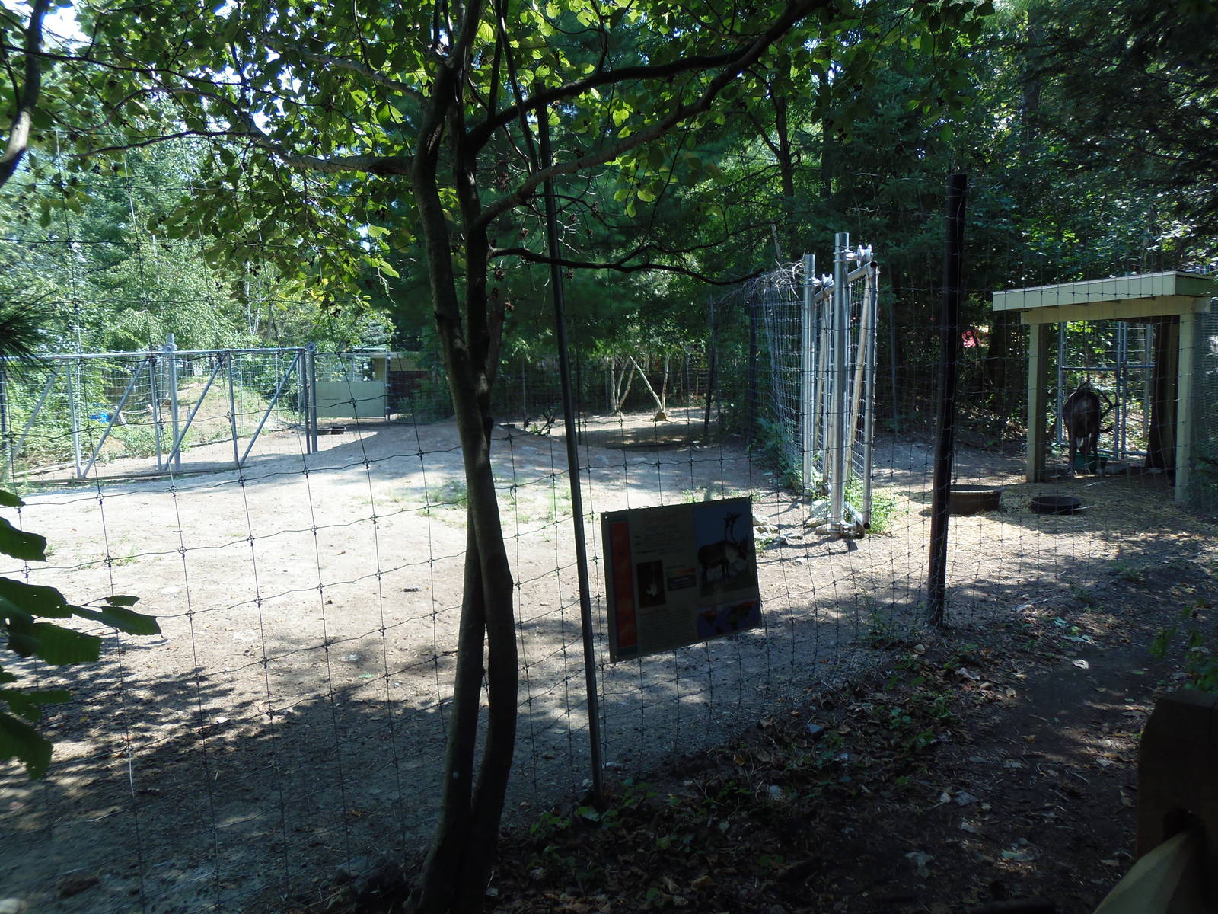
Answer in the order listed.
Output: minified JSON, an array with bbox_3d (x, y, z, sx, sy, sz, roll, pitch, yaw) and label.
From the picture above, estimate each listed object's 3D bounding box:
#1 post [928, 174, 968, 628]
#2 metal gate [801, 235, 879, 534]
[{"bbox_3d":[1.600,-0.241,4.000,0.080,2.132,0.080,3,6,22],"label":"post"},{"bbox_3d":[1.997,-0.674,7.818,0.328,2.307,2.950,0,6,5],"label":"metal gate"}]

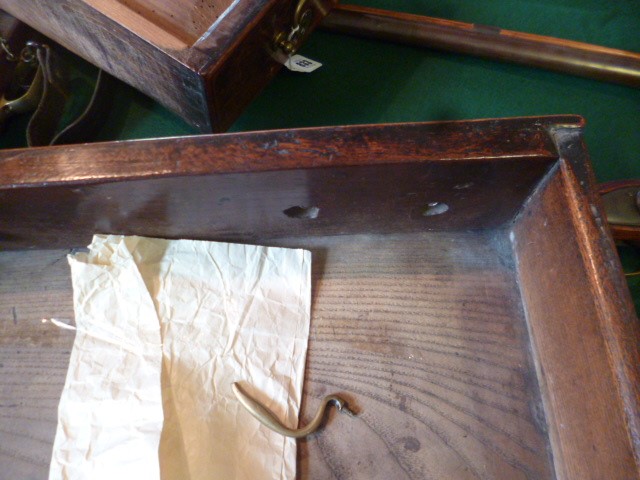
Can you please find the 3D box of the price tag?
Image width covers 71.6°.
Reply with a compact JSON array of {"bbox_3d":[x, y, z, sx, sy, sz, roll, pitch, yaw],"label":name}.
[{"bbox_3d":[-0.013,-0.140,0.353,0.026,0.002,0.016,21,62,12],"label":"price tag"}]

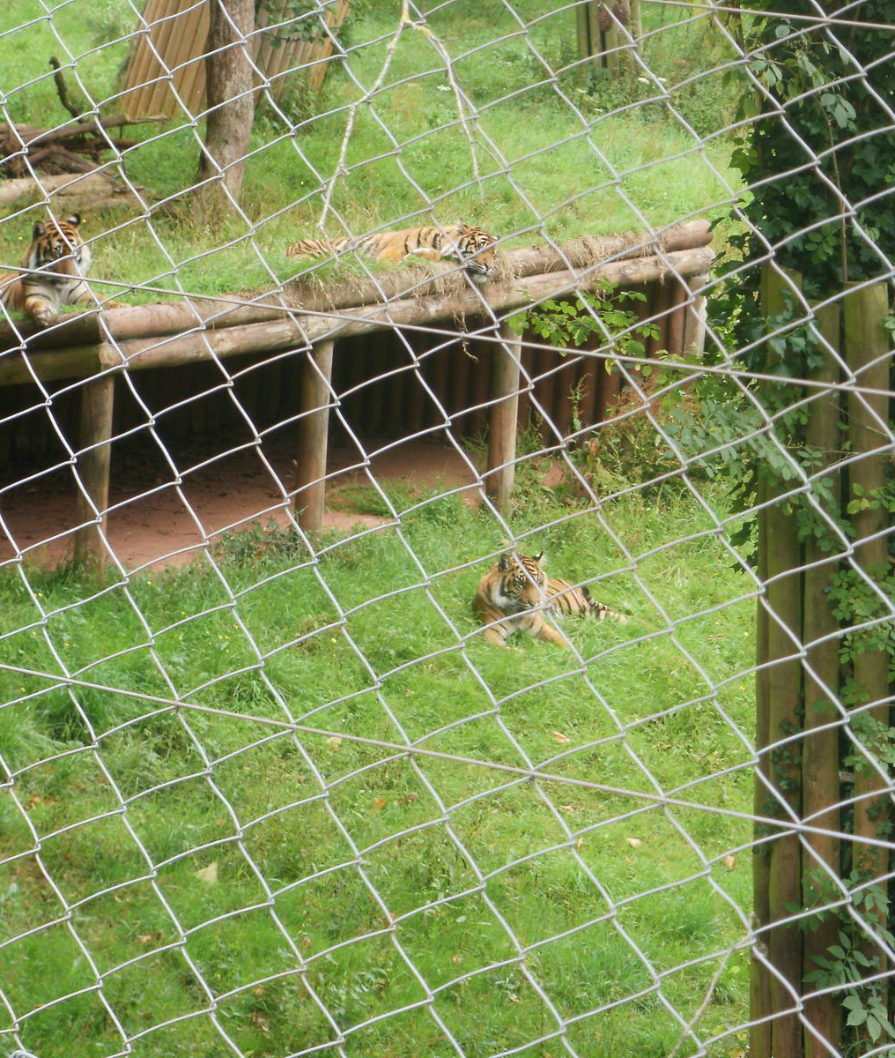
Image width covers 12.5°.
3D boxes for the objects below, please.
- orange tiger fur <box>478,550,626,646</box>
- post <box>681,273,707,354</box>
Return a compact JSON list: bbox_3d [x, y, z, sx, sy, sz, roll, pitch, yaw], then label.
[{"bbox_3d":[0.589,0.428,23.800,0.600,0.560,1.250,9,17,29],"label":"orange tiger fur"},{"bbox_3d":[1.650,-1.123,27.355,0.170,1.200,0.170,-8,17,-29],"label":"post"}]

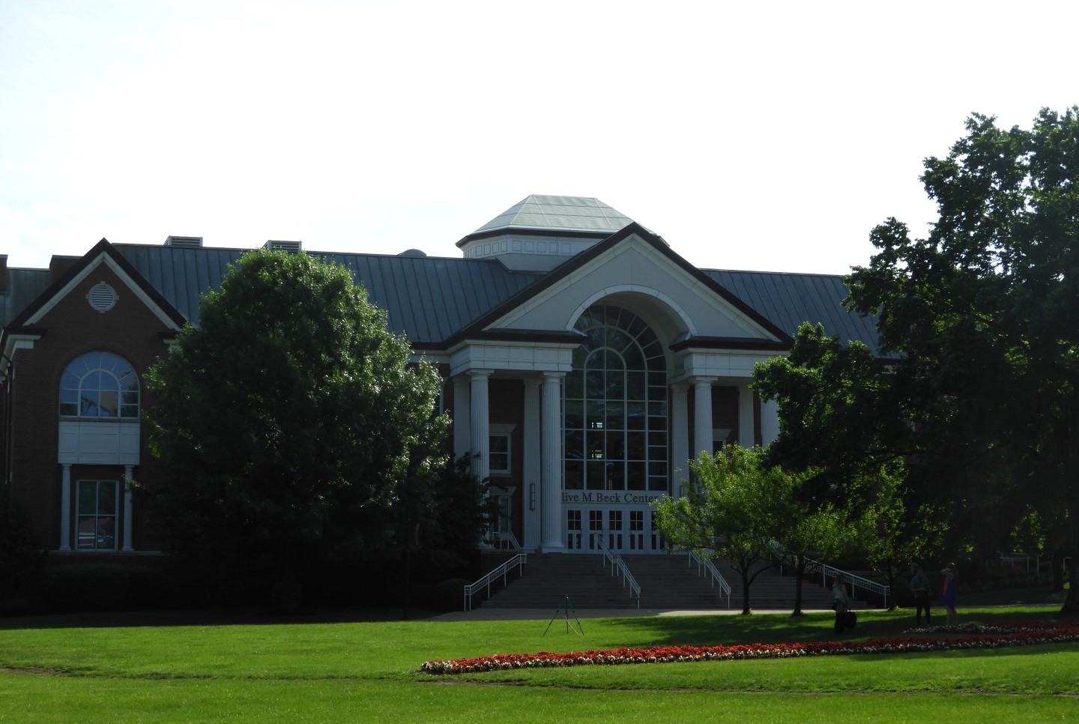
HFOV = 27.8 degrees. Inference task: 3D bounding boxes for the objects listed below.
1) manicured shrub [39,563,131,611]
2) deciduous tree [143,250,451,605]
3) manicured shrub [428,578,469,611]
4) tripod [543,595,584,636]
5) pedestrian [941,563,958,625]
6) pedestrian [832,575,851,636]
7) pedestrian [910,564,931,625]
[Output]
[{"bbox_3d":[-18.660,9.259,89.524,3.400,2.013,2.000,2,-7,-15],"label":"manicured shrub"},{"bbox_3d":[-9.470,2.569,85.256,11.900,14.105,11.500,0,-6,0],"label":"deciduous tree"},{"bbox_3d":[-3.665,9.697,90.785,1.850,1.395,1.800,2,-7,-15],"label":"manicured shrub"},{"bbox_3d":[0.707,7.322,63.077,1.180,1.186,1.050,0,-6,0],"label":"tripod"},{"bbox_3d":[11.271,6.384,59.964,0.500,1.712,0.480,1,-7,-7],"label":"pedestrian"},{"bbox_3d":[8.277,6.673,59.931,0.500,1.622,0.500,1,-7,-11],"label":"pedestrian"},{"bbox_3d":[10.645,6.493,60.959,0.570,1.721,0.420,1,-7,-7],"label":"pedestrian"}]

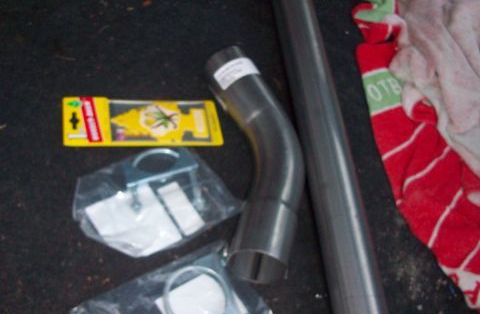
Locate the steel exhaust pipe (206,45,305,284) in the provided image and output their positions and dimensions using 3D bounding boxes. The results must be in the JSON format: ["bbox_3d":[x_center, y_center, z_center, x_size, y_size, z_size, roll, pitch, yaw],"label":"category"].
[{"bbox_3d":[0.023,-0.002,0.750,0.112,0.063,0.318,2,54,-15],"label":"steel exhaust pipe"}]

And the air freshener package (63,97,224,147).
[{"bbox_3d":[-0.118,-0.042,0.773,0.192,0.006,0.074,-1,54,-17],"label":"air freshener package"}]

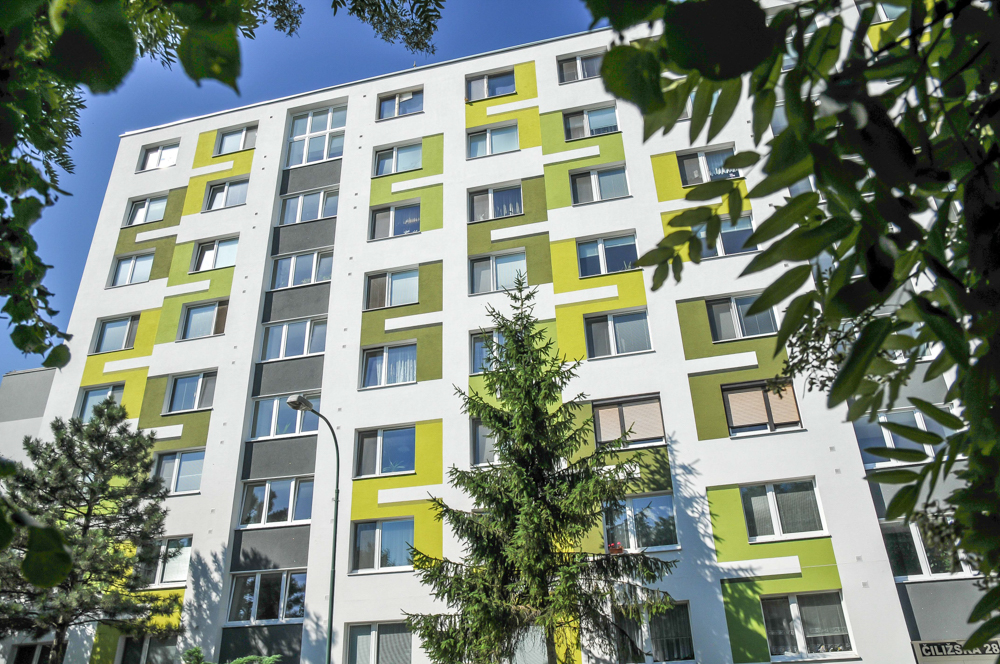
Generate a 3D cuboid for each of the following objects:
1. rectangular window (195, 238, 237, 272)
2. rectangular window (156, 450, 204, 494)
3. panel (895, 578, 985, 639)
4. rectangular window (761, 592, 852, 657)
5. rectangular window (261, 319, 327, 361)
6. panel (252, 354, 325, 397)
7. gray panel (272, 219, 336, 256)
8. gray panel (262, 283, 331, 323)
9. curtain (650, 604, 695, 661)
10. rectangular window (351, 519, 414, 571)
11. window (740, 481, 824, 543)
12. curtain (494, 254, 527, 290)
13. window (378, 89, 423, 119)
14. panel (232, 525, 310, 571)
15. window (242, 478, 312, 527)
[{"bbox_3d":[-10.837,-2.946,25.626,1.873,1.407,0.160,-8,-26,12],"label":"rectangular window"},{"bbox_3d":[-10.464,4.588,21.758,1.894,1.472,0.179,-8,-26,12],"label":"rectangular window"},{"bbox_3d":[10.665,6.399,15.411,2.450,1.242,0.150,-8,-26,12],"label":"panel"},{"bbox_3d":[7.305,6.997,15.851,1.902,1.457,0.150,-8,-26,12],"label":"rectangular window"},{"bbox_3d":[-7.138,0.206,23.164,2.580,1.470,0.160,-8,-26,12],"label":"rectangular window"},{"bbox_3d":[-7.106,1.507,22.572,2.688,1.243,0.150,-8,-26,12],"label":"panel"},{"bbox_3d":[-7.307,-3.556,25.000,2.620,1.250,0.140,-8,-26,12],"label":"gray panel"},{"bbox_3d":[-7.205,-1.038,23.781,2.620,1.250,0.140,-8,-26,12],"label":"gray panel"},{"bbox_3d":[4.258,7.484,16.595,1.042,1.349,0.099,-8,-26,12],"label":"curtain"},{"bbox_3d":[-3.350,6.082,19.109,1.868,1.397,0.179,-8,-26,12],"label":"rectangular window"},{"bbox_3d":[7.211,4.563,17.028,1.904,1.487,0.150,-8,-26,12],"label":"window"},{"bbox_3d":[0.390,-1.949,22.109,1.071,1.389,0.099,-8,-26,12],"label":"curtain"},{"bbox_3d":[-3.932,-9.027,26.494,1.970,1.460,0.150,-8,-26,12],"label":"window"},{"bbox_3d":[-6.862,6.544,20.123,2.664,1.218,0.150,-8,-26,12],"label":"panel"},{"bbox_3d":[-6.919,5.269,20.739,2.480,1.409,0.198,-8,-26,12],"label":"window"}]

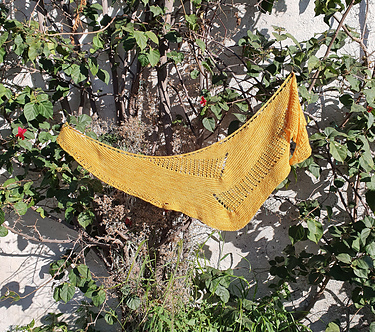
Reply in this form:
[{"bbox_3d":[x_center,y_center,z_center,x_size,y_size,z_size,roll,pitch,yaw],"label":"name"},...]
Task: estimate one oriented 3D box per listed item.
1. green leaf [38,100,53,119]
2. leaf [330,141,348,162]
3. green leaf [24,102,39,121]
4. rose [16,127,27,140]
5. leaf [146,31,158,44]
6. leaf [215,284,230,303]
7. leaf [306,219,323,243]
[{"bbox_3d":[-0.699,-0.276,1.850,0.071,0.105,0.030,-27,-18,-9],"label":"green leaf"},{"bbox_3d":[0.731,-0.069,1.820,0.080,0.121,0.030,-27,-18,-9],"label":"leaf"},{"bbox_3d":[-0.756,-0.264,1.820,0.068,0.087,0.030,0,4,0],"label":"green leaf"},{"bbox_3d":[-0.832,-0.163,1.880,0.053,0.066,0.050,0,5,0],"label":"rose"},{"bbox_3d":[-0.170,-0.623,1.820,0.058,0.068,0.030,0,4,0],"label":"leaf"},{"bbox_3d":[0.171,0.621,1.830,0.078,0.088,0.035,0,4,0],"label":"leaf"},{"bbox_3d":[0.637,0.325,1.880,0.078,0.127,0.040,0,-15,0],"label":"leaf"}]

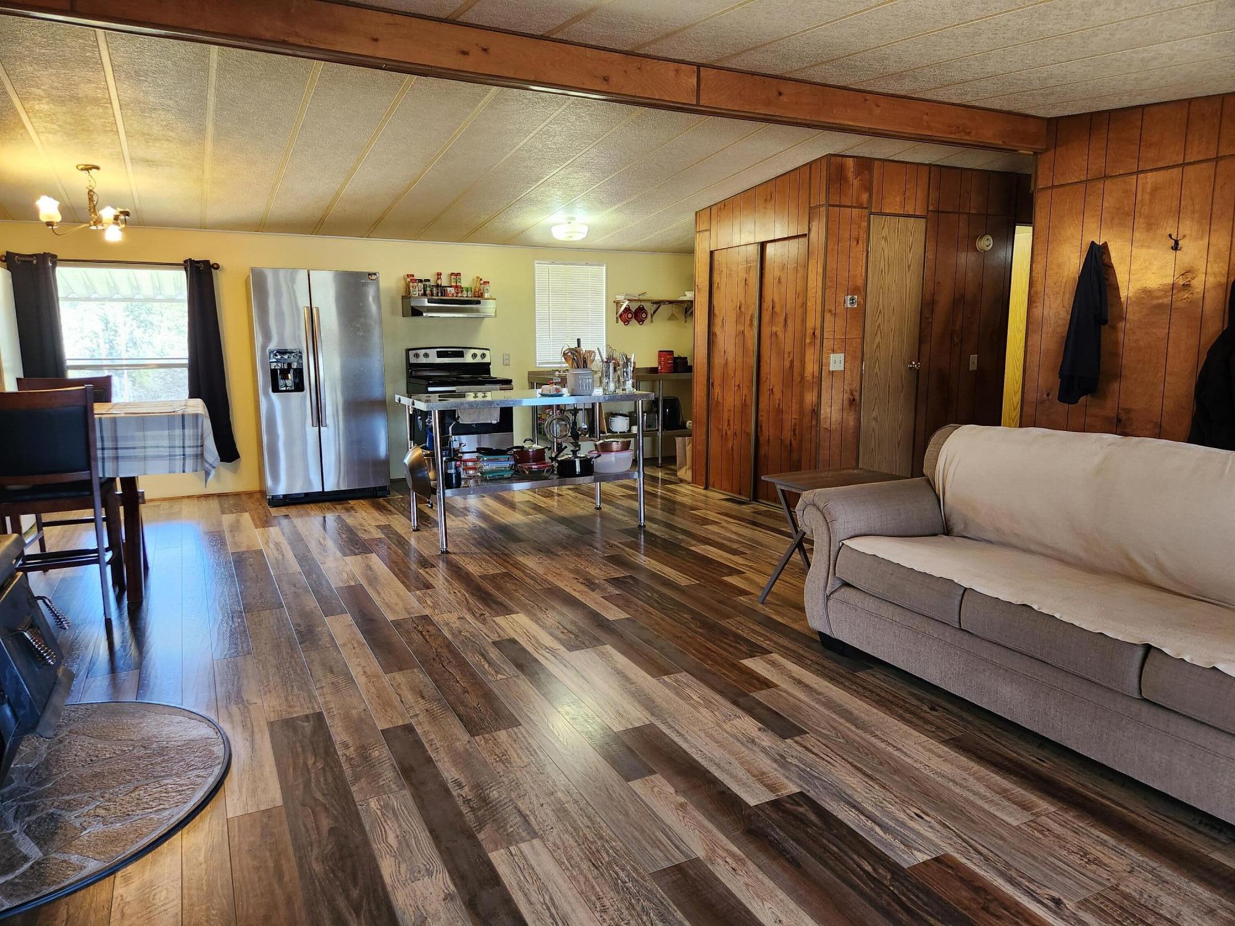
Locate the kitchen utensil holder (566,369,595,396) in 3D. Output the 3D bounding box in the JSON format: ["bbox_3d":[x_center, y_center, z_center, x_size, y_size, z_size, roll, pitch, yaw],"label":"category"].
[{"bbox_3d":[-0.242,-0.531,5.398,0.152,0.176,0.152,-5,11,-27],"label":"kitchen utensil holder"}]

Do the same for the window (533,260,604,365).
[{"bbox_3d":[-0.442,-1.433,7.954,0.740,0.985,0.070,-5,10,-27],"label":"window"}]

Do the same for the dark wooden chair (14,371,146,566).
[{"bbox_3d":[-2.938,0.092,4.392,0.450,1.070,0.550,-5,10,-27],"label":"dark wooden chair"}]

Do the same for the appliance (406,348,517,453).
[{"bbox_3d":[-1.361,-0.396,7.047,0.760,1.180,0.680,-5,10,-27],"label":"appliance"}]

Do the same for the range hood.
[{"bbox_3d":[-1.492,-1.377,7.304,0.755,0.185,0.420,-5,11,-27],"label":"range hood"}]

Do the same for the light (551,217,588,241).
[{"bbox_3d":[-0.385,-1.897,6.664,0.305,0.180,0.305,0,9,0],"label":"light"}]

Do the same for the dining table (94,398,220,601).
[{"bbox_3d":[-2.809,0.209,4.181,1.360,0.945,0.930,-4,10,-22],"label":"dining table"}]

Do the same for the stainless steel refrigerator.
[{"bbox_3d":[-2.397,-0.620,6.578,0.908,1.775,0.770,-5,10,-27],"label":"stainless steel refrigerator"}]

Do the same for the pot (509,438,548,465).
[{"bbox_3d":[-0.599,-0.072,5.602,0.275,0.190,0.225,-5,11,-27],"label":"pot"}]

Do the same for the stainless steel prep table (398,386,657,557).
[{"bbox_3d":[-0.603,-0.005,5.494,1.520,0.900,0.770,-5,10,-27],"label":"stainless steel prep table"}]

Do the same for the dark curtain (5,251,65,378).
[{"bbox_3d":[-4.268,-0.730,6.104,0.290,1.610,0.100,-5,11,-27],"label":"dark curtain"}]

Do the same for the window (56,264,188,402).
[{"bbox_3d":[-3.803,-0.952,6.389,0.980,1.130,0.080,-5,11,-27],"label":"window"}]

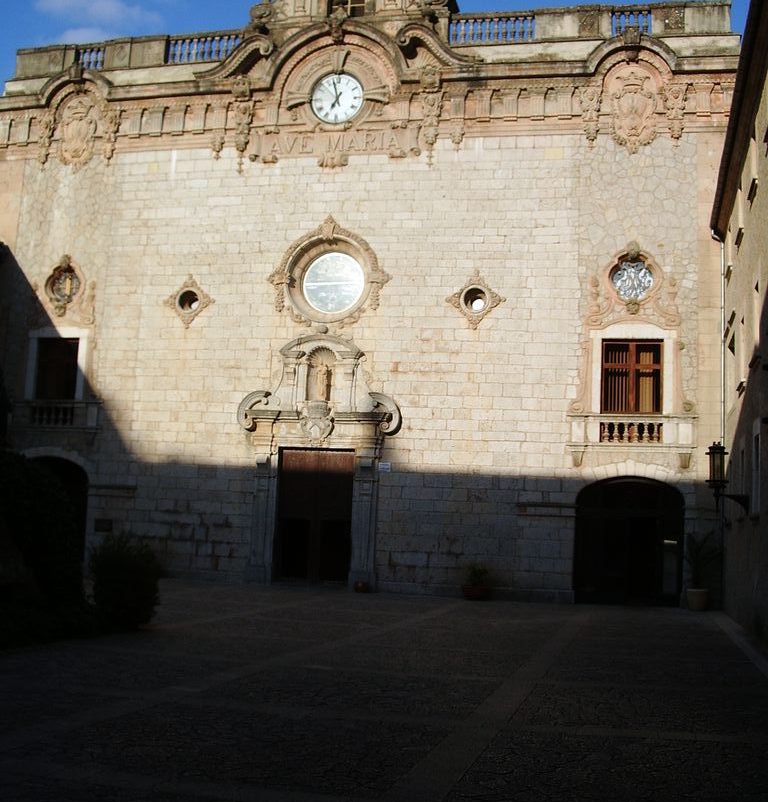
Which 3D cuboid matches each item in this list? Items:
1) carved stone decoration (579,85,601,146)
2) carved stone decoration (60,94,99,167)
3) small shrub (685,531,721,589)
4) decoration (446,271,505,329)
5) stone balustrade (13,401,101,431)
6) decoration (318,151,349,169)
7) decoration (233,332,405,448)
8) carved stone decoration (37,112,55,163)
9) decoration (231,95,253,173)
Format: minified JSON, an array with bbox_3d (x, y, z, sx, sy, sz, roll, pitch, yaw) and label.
[{"bbox_3d":[5.637,-7.815,28.256,0.597,1.614,0.300,1,-7,14],"label":"carved stone decoration"},{"bbox_3d":[-9.492,-8.403,32.181,1.098,2.254,0.300,1,-7,14],"label":"carved stone decoration"},{"bbox_3d":[7.238,3.617,23.540,0.780,1.260,0.750,1,-7,11],"label":"small shrub"},{"bbox_3d":[3.011,-3.311,34.108,1.889,1.896,0.250,1,-8,14],"label":"decoration"},{"bbox_3d":[-9.806,0.460,30.941,2.891,0.804,0.400,1,-7,14],"label":"stone balustrade"},{"bbox_3d":[-1.326,-6.317,27.202,0.750,0.420,0.300,1,-7,11],"label":"decoration"},{"bbox_3d":[-2.187,-0.345,34.737,5.584,3.747,0.800,1,-8,14],"label":"decoration"},{"bbox_3d":[-9.424,-7.310,28.907,0.400,1.500,0.250,1,-7,11],"label":"carved stone decoration"},{"bbox_3d":[-4.226,-7.906,30.724,0.490,2.107,0.300,1,-7,14],"label":"decoration"}]

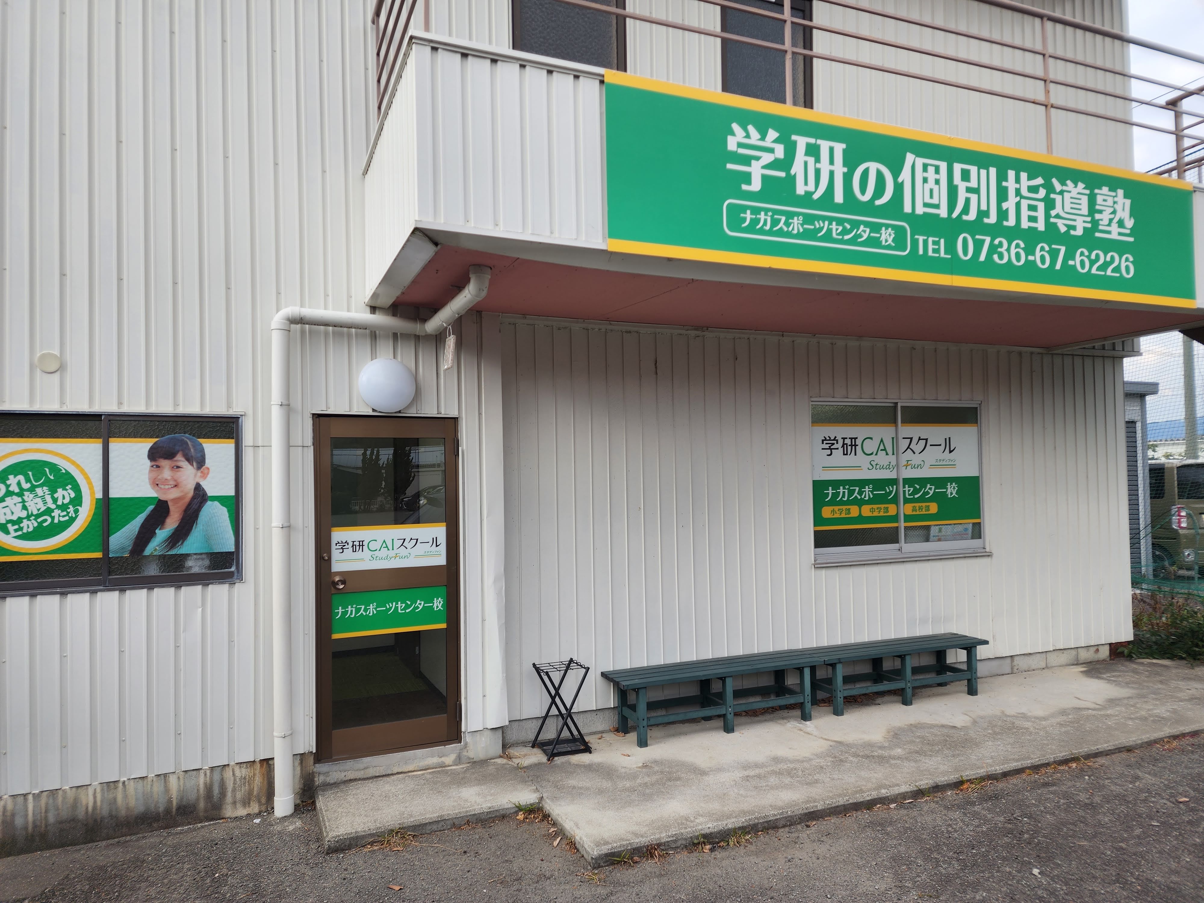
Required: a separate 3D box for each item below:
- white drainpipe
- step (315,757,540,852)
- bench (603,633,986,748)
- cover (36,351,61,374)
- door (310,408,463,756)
[{"bbox_3d":[-1.116,0.527,3.952,0.923,2.725,1.055,0,-1,-24],"label":"white drainpipe"},{"bbox_3d":[-0.938,1.864,4.277,1.065,0.095,0.600,0,-1,-24],"label":"step"},{"bbox_3d":[1.429,1.608,5.530,2.904,0.388,0.374,-1,-1,-21],"label":"bench"},{"bbox_3d":[-2.689,-0.432,3.888,0.108,0.108,0.030,0,-1,-24],"label":"cover"},{"bbox_3d":[-1.206,0.749,4.529,0.799,1.880,0.080,0,-2,-21],"label":"door"}]

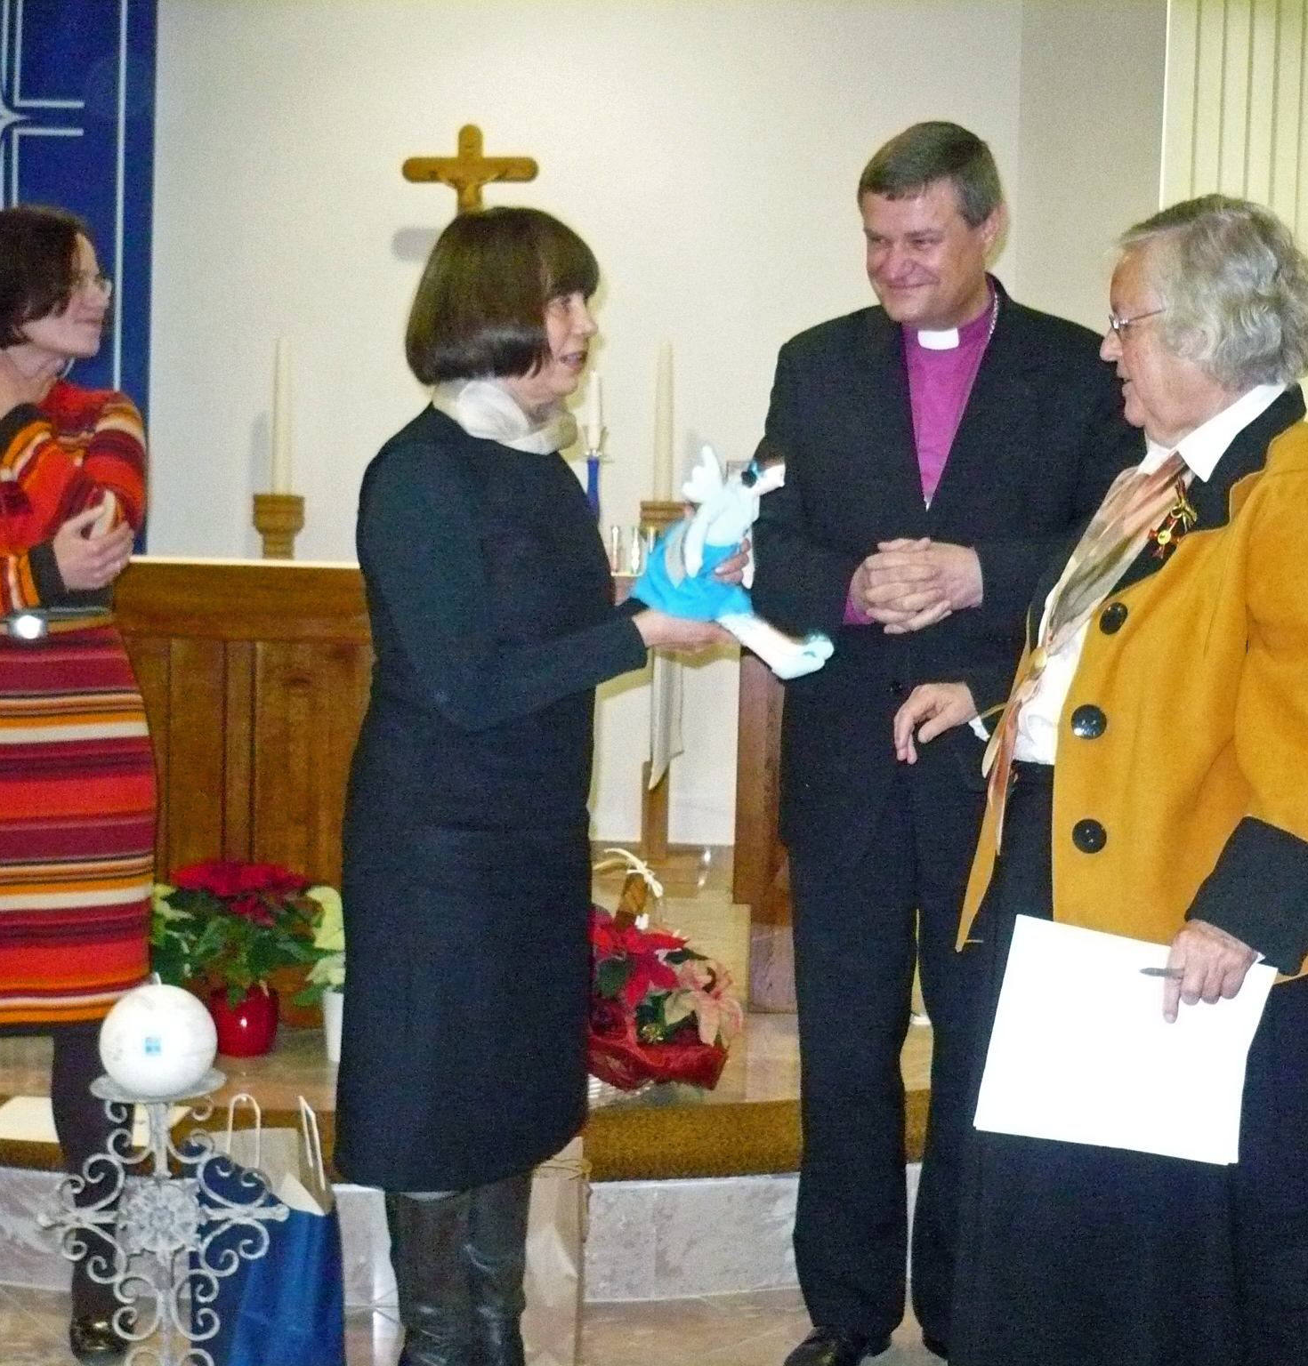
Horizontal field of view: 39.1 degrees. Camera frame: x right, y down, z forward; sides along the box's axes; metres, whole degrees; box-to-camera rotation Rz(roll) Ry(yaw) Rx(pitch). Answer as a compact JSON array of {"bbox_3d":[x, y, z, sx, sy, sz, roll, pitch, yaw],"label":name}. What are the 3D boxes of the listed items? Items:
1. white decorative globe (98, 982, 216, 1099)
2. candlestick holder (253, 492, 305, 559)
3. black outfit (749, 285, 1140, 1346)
[{"bbox_3d":[-0.565,0.409,2.100,0.134,0.134,0.134,2,4,0],"label":"white decorative globe"},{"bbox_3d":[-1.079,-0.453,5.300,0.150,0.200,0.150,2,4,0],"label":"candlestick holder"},{"bbox_3d":[0.422,0.185,2.700,0.570,1.540,0.390,3,4,16],"label":"black outfit"}]

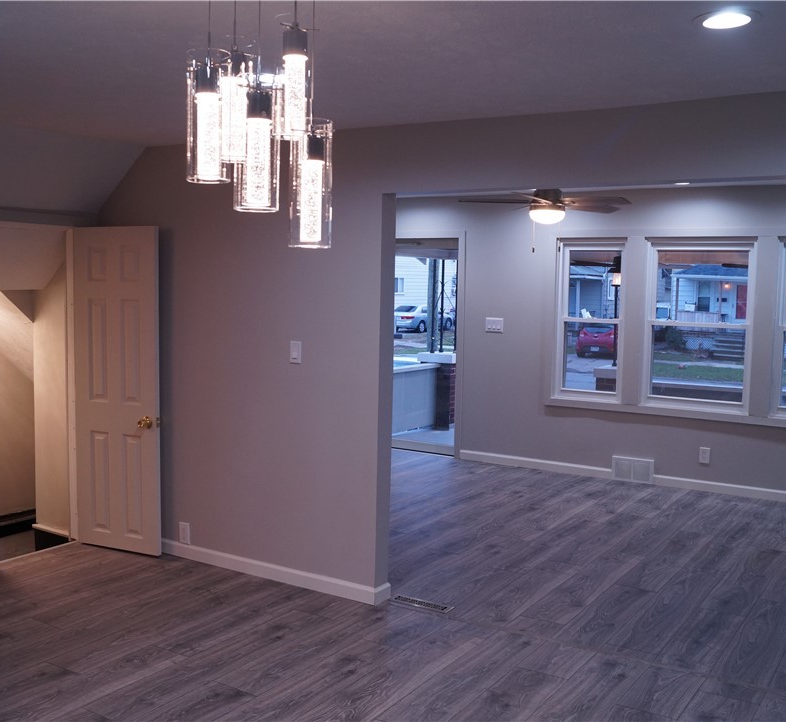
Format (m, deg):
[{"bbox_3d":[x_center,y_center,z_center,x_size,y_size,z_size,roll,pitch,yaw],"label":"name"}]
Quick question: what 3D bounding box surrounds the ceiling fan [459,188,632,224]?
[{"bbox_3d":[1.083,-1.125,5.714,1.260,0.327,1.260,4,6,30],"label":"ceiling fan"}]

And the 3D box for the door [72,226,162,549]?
[{"bbox_3d":[-1.622,0.175,4.794,0.589,1.910,0.040,3,6,21],"label":"door"}]

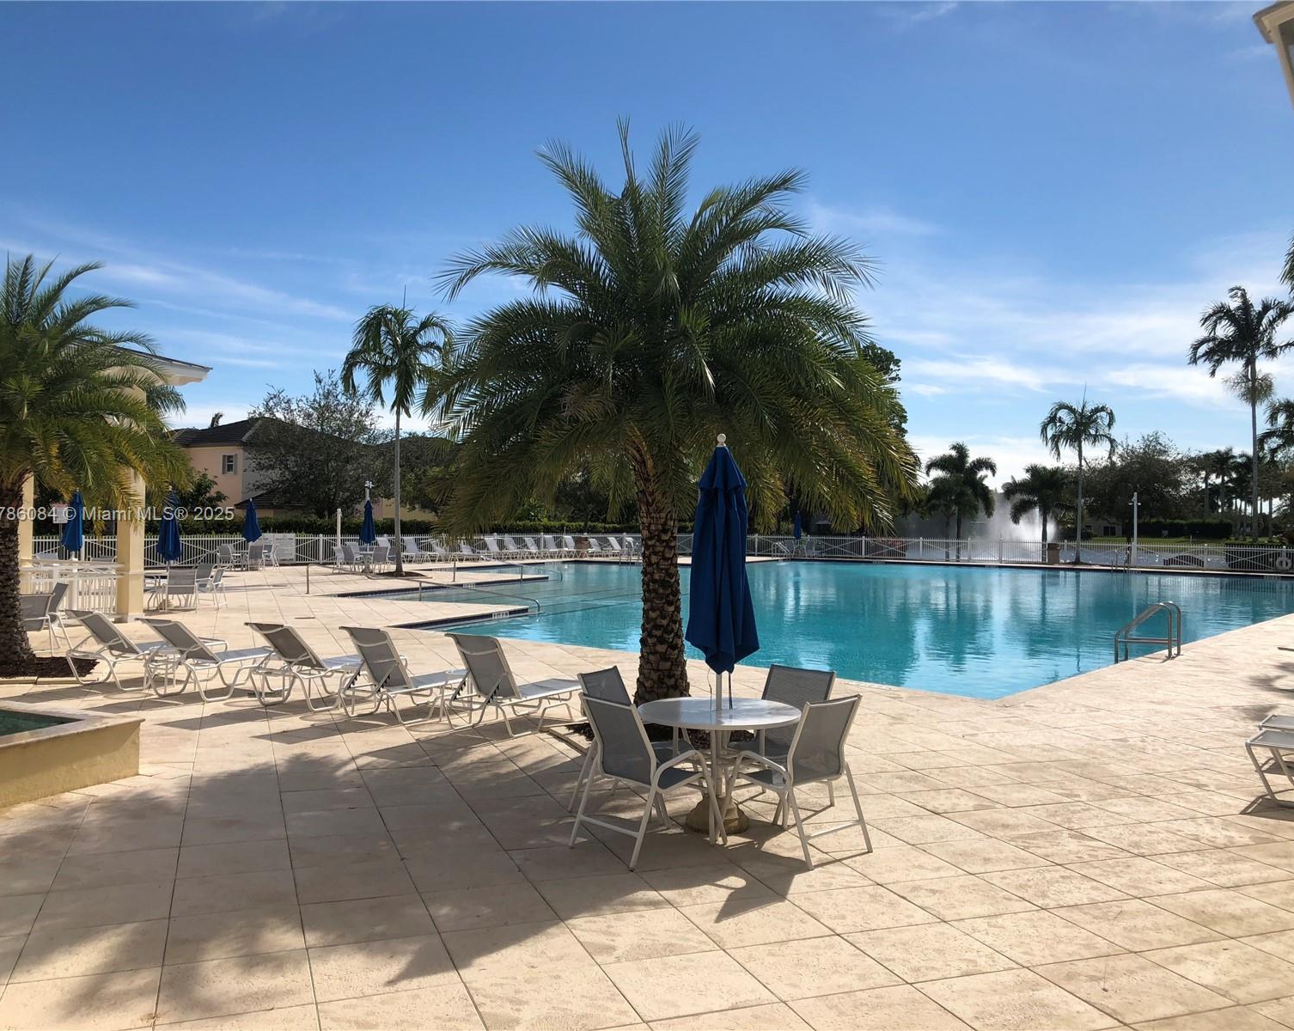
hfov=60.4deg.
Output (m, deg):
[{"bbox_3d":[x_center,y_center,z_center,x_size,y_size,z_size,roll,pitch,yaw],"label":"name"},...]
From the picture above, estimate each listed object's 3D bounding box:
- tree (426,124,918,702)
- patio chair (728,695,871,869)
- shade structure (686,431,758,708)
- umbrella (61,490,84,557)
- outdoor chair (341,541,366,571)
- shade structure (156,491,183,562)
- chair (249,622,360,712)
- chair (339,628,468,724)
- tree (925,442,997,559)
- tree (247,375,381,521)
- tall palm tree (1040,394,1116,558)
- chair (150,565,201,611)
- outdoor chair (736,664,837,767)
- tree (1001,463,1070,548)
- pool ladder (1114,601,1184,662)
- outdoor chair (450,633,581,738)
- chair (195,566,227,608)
[{"bbox_3d":[0.220,-0.720,9.600,4.250,5.360,4.300,1,0,0],"label":"tree"},{"bbox_3d":[0.914,1.569,6.866,0.590,0.930,0.770,1,-1,-41],"label":"patio chair"},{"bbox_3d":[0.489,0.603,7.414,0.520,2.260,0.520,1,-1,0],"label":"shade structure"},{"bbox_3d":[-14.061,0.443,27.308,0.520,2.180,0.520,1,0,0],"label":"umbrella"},{"bbox_3d":[-9.880,1.462,37.200,0.740,0.890,0.580,1,0,-30],"label":"outdoor chair"},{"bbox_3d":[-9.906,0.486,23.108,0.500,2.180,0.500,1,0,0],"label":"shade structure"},{"bbox_3d":[-3.452,1.581,12.052,0.690,0.880,1.680,1,-1,29],"label":"chair"},{"bbox_3d":[-2.246,1.480,10.900,0.660,0.890,1.680,1,0,28],"label":"chair"},{"bbox_3d":[18.067,-0.768,64.019,4.100,6.900,4.100,1,0,0],"label":"tree"},{"bbox_3d":[-17.541,-2.615,59.027,7.200,9.700,6.800,1,-1,0],"label":"tree"},{"bbox_3d":[22.000,-1.741,56.522,3.850,8.500,3.850,1,0,0],"label":"tall palm tree"},{"bbox_3d":[-9.425,1.496,22.499,0.620,0.870,0.660,1,0,-25],"label":"chair"},{"bbox_3d":[0.832,1.521,7.482,0.580,0.900,0.745,1,0,38],"label":"outdoor chair"},{"bbox_3d":[20.400,-0.100,58.000,3.800,5.100,3.800,1,0,0],"label":"tree"},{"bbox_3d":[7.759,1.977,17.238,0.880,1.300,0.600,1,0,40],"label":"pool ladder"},{"bbox_3d":[-1.218,1.588,10.890,0.690,0.910,1.620,1,-1,30],"label":"outdoor chair"},{"bbox_3d":[-8.910,1.467,22.500,0.740,0.890,0.580,1,0,9],"label":"chair"}]

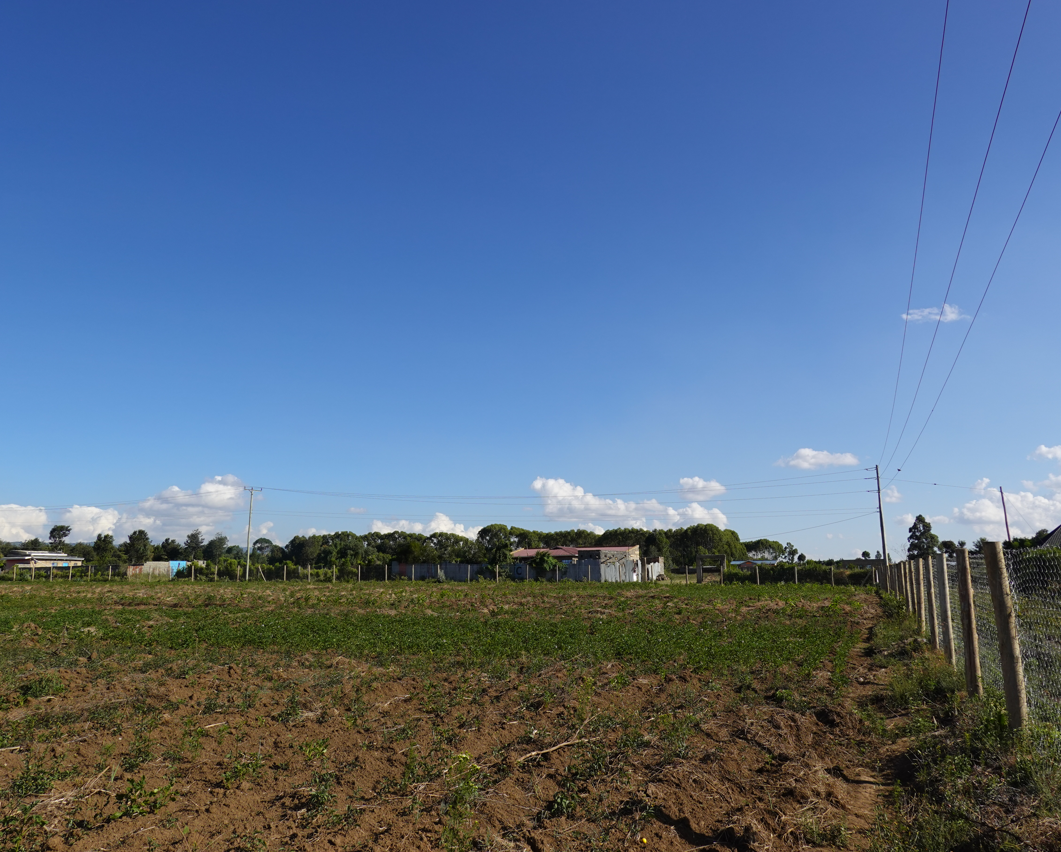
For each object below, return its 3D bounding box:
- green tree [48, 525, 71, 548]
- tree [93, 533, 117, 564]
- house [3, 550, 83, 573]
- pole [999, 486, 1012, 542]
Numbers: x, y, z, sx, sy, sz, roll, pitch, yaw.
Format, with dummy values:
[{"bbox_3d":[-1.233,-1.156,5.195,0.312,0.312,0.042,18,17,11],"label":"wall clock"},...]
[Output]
[{"bbox_3d":[-96.585,25.619,174.104,4.717,10.762,4.717,5,-11,-28],"label":"green tree"},{"bbox_3d":[-66.652,20.410,133.465,3.499,7.281,3.499,5,-11,-26],"label":"tree"},{"bbox_3d":[-78.728,22.589,137.867,6.609,4.600,9.525,-4,-10,21],"label":"house"},{"bbox_3d":[35.618,8.271,63.370,0.190,7.591,0.190,-10,-11,28],"label":"pole"}]

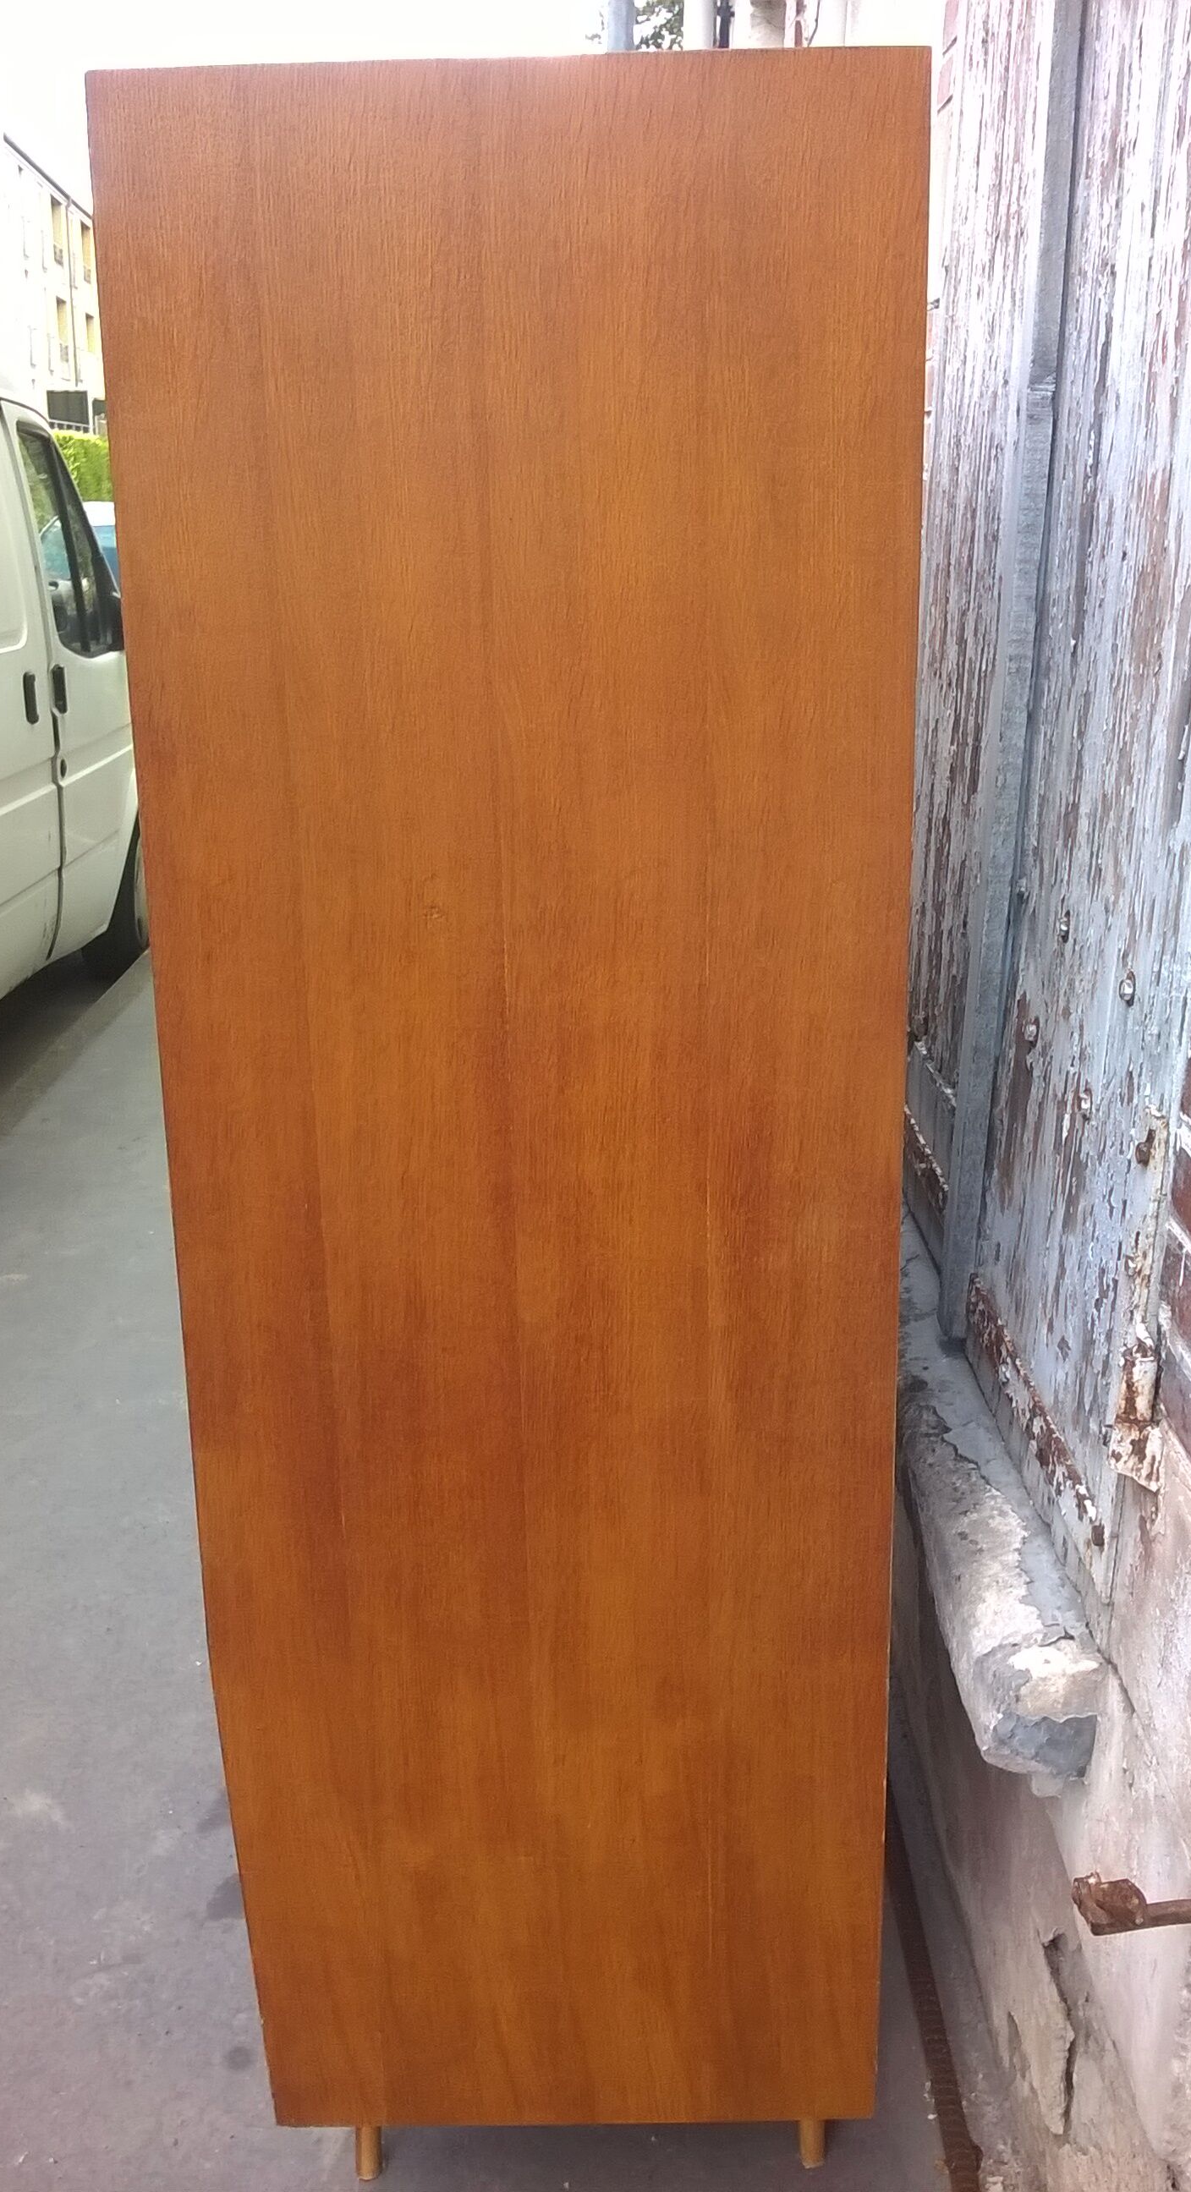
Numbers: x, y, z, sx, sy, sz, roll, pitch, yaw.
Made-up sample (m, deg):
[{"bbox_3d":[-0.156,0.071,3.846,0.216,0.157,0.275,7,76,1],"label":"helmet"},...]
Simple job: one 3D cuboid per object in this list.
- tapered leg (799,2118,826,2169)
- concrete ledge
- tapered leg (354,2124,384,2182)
[{"bbox_3d":[0.209,0.979,1.844,0.028,0.110,0.028,-1,18,0],"label":"tapered leg"},{"bbox_3d":[0.336,0.304,1.998,0.115,0.120,1.110,1,18,-1],"label":"concrete ledge"},{"bbox_3d":[-0.219,0.992,1.846,0.028,0.110,0.028,-1,18,0],"label":"tapered leg"}]

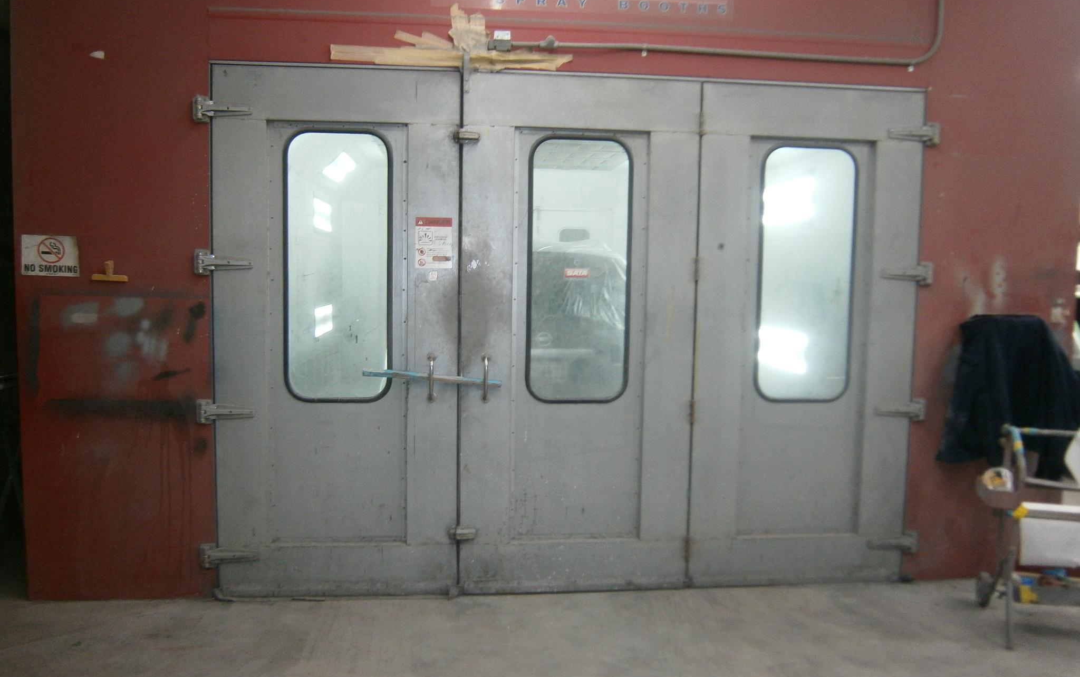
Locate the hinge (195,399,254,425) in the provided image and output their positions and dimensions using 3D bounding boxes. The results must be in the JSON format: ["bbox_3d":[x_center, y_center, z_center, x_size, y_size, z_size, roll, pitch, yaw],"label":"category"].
[{"bbox_3d":[-1.512,0.350,3.902,0.258,0.112,0.055,0,4,-6],"label":"hinge"}]

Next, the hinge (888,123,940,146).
[{"bbox_3d":[1.908,-1.043,4.146,0.244,0.106,0.055,0,4,-6],"label":"hinge"}]

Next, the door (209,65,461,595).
[{"bbox_3d":[-0.982,0.001,3.975,1.159,2.558,0.055,0,4,-6],"label":"door"}]

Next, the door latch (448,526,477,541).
[{"bbox_3d":[-0.386,0.977,4.059,0.142,0.059,0.050,0,4,-6],"label":"door latch"}]

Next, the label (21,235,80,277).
[{"bbox_3d":[-2.284,-0.385,3.786,0.252,0.184,0.005,0,4,-6],"label":"label"}]

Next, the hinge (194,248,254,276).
[{"bbox_3d":[-1.502,-0.362,3.849,0.258,0.112,0.055,0,4,-6],"label":"hinge"}]

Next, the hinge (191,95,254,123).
[{"bbox_3d":[-1.486,-1.075,3.797,0.258,0.112,0.055,0,4,-6],"label":"hinge"}]

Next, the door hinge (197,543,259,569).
[{"bbox_3d":[-1.515,1.059,3.955,0.258,0.102,0.055,0,4,-6],"label":"door hinge"}]

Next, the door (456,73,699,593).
[{"bbox_3d":[0.196,0.009,4.096,1.178,2.558,0.055,0,4,-6],"label":"door"}]

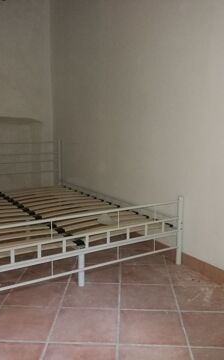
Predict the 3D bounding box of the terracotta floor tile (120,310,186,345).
[{"bbox_3d":[0.188,0.707,1.791,0.305,0.010,0.303,1,9,2],"label":"terracotta floor tile"}]

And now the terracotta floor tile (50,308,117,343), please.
[{"bbox_3d":[-0.122,0.702,1.804,0.305,0.010,0.303,1,9,2],"label":"terracotta floor tile"}]

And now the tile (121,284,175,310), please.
[{"bbox_3d":[0.202,0.657,2.096,0.305,0.010,0.303,1,9,2],"label":"tile"}]

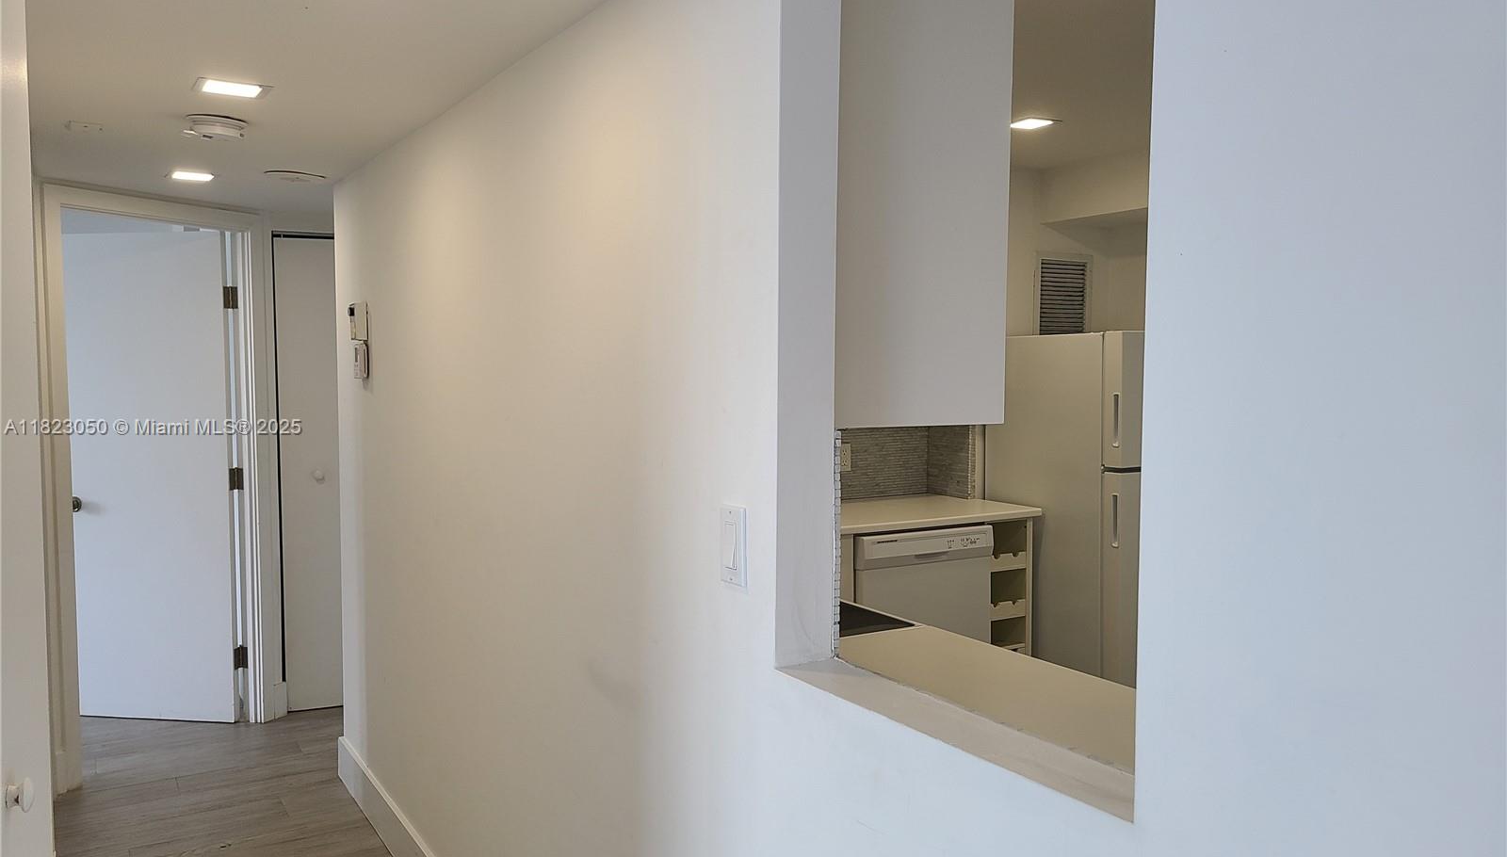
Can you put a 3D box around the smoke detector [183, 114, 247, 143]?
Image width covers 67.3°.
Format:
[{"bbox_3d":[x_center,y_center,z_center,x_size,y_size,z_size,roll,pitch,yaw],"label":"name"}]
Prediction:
[{"bbox_3d":[-1.395,-0.779,2.948,0.150,0.046,0.150,-2,4,-31],"label":"smoke detector"}]

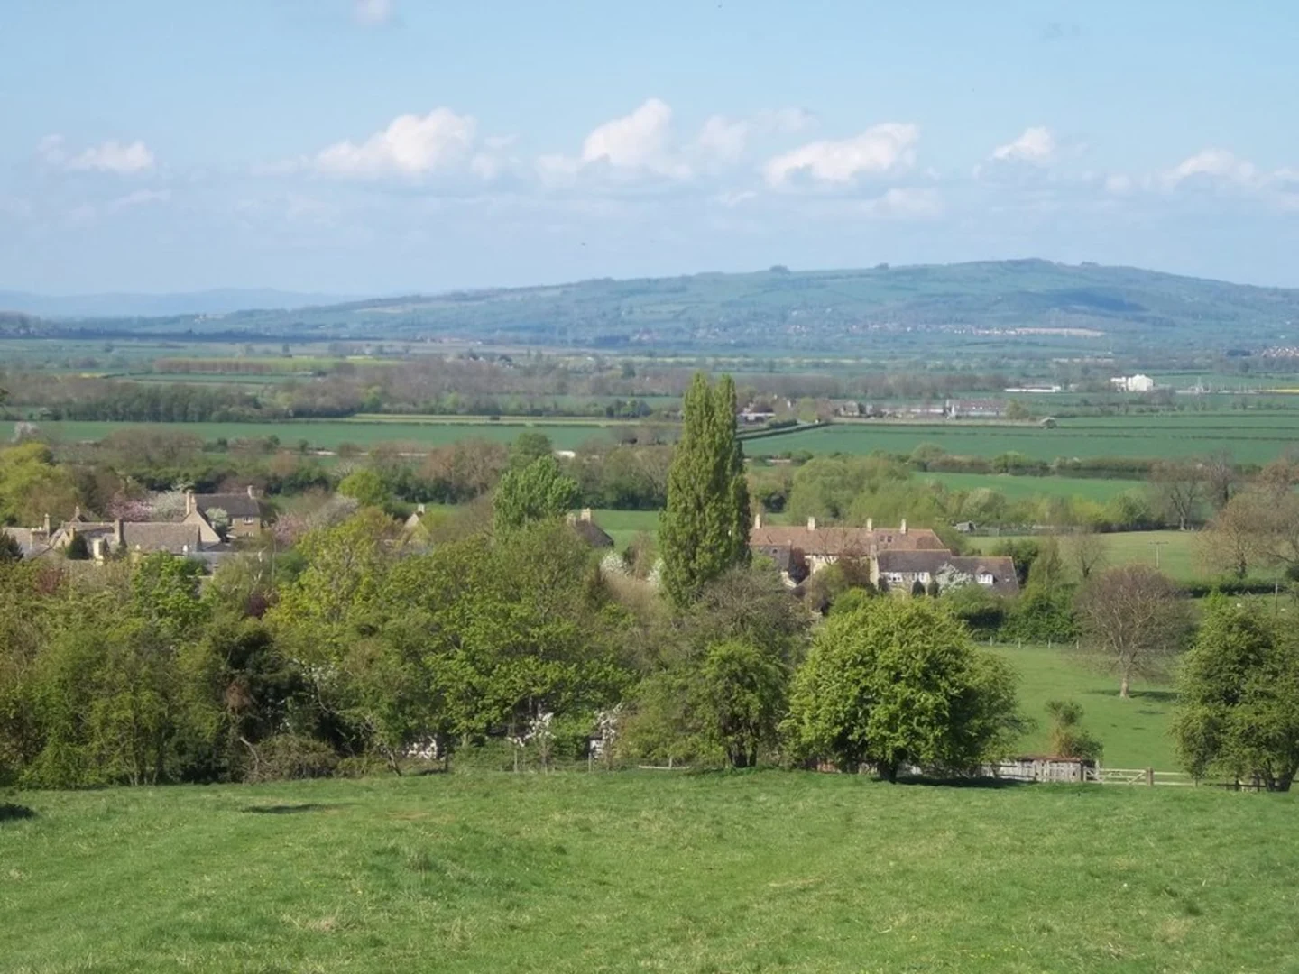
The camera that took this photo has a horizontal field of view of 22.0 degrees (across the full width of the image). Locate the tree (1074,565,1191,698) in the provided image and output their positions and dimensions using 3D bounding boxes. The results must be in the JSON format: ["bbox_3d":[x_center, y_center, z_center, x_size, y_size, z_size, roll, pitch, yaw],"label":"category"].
[{"bbox_3d":[37.610,11.300,260.000,8.990,10.350,8.630,0,3,0],"label":"tree"}]

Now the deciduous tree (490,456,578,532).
[{"bbox_3d":[-13.780,4.980,405.000,10.360,17.720,9.940,0,3,0],"label":"deciduous tree"}]

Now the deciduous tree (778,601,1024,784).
[{"bbox_3d":[13.670,10.880,180.000,12.620,9.790,12.110,0,3,0],"label":"deciduous tree"}]

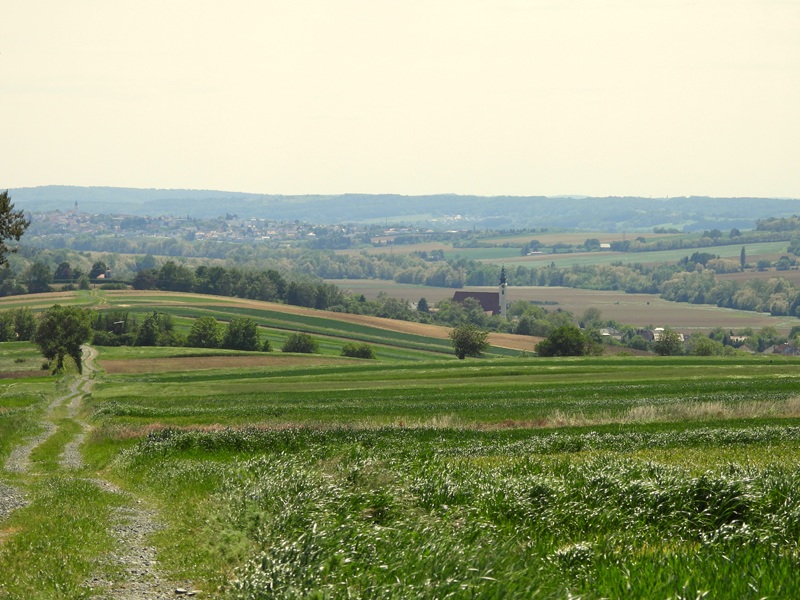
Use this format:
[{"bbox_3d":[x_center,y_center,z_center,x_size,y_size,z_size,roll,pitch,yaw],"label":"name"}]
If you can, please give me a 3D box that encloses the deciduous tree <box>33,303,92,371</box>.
[{"bbox_3d":[-42.440,4.960,580.000,7.470,8.780,7.090,0,1,0],"label":"deciduous tree"}]

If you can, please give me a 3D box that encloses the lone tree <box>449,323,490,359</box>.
[{"bbox_3d":[11.170,6.560,740.000,6.640,5.920,6.310,0,1,0],"label":"lone tree"}]

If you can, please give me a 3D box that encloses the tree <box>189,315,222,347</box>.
[{"bbox_3d":[-35.110,5.840,830.000,6.110,5.750,5.800,0,1,0],"label":"tree"}]

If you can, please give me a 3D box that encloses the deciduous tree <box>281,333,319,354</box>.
[{"bbox_3d":[-17.610,7.580,810.000,6.660,3.770,6.330,0,1,0],"label":"deciduous tree"}]

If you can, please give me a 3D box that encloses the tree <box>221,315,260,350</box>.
[{"bbox_3d":[-28.300,5.990,820.000,6.740,6.120,6.400,0,1,0],"label":"tree"}]

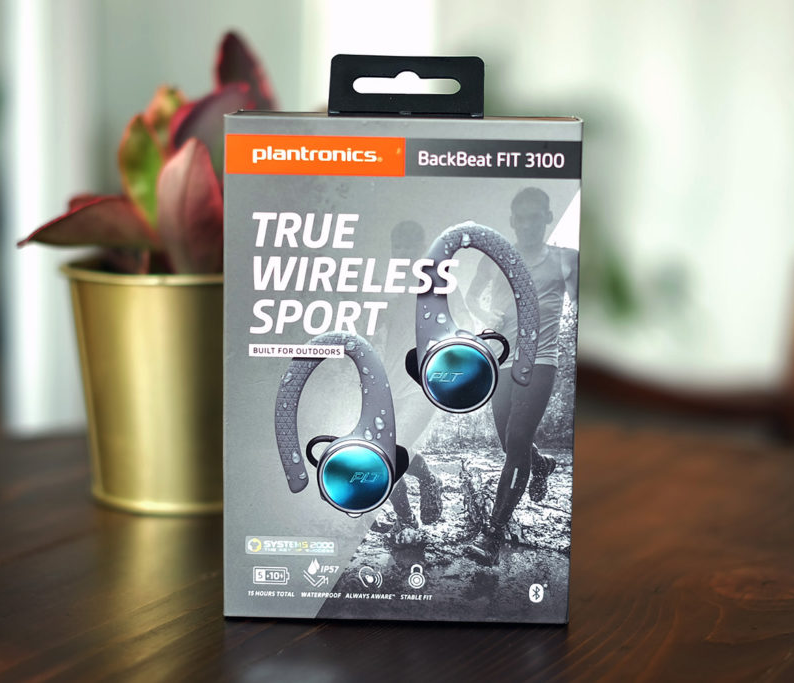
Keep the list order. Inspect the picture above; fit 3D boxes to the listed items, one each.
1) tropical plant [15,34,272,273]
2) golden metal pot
[{"bbox_3d":[-0.092,-0.076,0.606,0.121,0.098,0.113,1,9,0],"label":"tropical plant"},{"bbox_3d":[-0.086,0.015,0.620,0.096,0.095,0.096,1,9,0],"label":"golden metal pot"}]

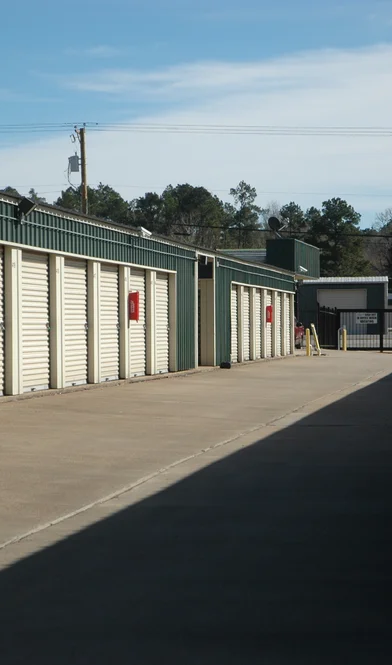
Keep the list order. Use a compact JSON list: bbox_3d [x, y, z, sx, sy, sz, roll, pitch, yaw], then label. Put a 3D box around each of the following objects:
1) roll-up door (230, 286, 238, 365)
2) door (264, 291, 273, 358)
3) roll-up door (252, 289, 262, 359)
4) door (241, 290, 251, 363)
[{"bbox_3d":[0.967,-0.226,54.665,0.100,2.134,2.440,-1,0,8],"label":"roll-up door"},{"bbox_3d":[2.274,-0.253,63.715,0.100,2.134,2.440,-1,0,8],"label":"door"},{"bbox_3d":[1.838,-0.244,60.698,0.100,2.134,2.440,-1,0,8],"label":"roll-up door"},{"bbox_3d":[1.403,-0.235,57.681,0.100,2.134,2.440,-1,0,8],"label":"door"}]

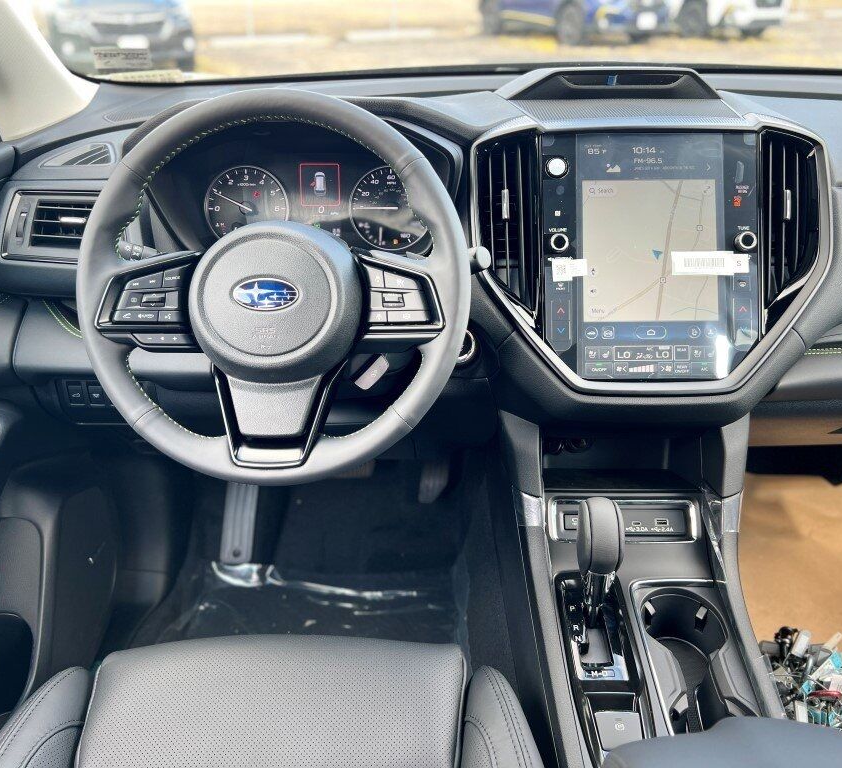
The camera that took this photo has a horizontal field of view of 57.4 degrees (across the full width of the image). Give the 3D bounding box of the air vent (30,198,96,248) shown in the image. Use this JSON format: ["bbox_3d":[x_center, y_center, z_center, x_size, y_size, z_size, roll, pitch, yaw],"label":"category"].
[{"bbox_3d":[-0.402,-0.187,0.895,0.102,0.057,0.040,0,3,3],"label":"air vent"}]

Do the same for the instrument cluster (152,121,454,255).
[{"bbox_3d":[-0.142,-0.244,0.965,0.360,0.158,0.080,0,11,0],"label":"instrument cluster"}]

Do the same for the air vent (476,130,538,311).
[{"bbox_3d":[0.091,-0.173,0.815,0.066,0.186,0.040,0,1,0],"label":"air vent"}]

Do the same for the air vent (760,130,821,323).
[{"bbox_3d":[0.387,-0.166,0.815,0.066,0.194,0.040,0,1,0],"label":"air vent"}]

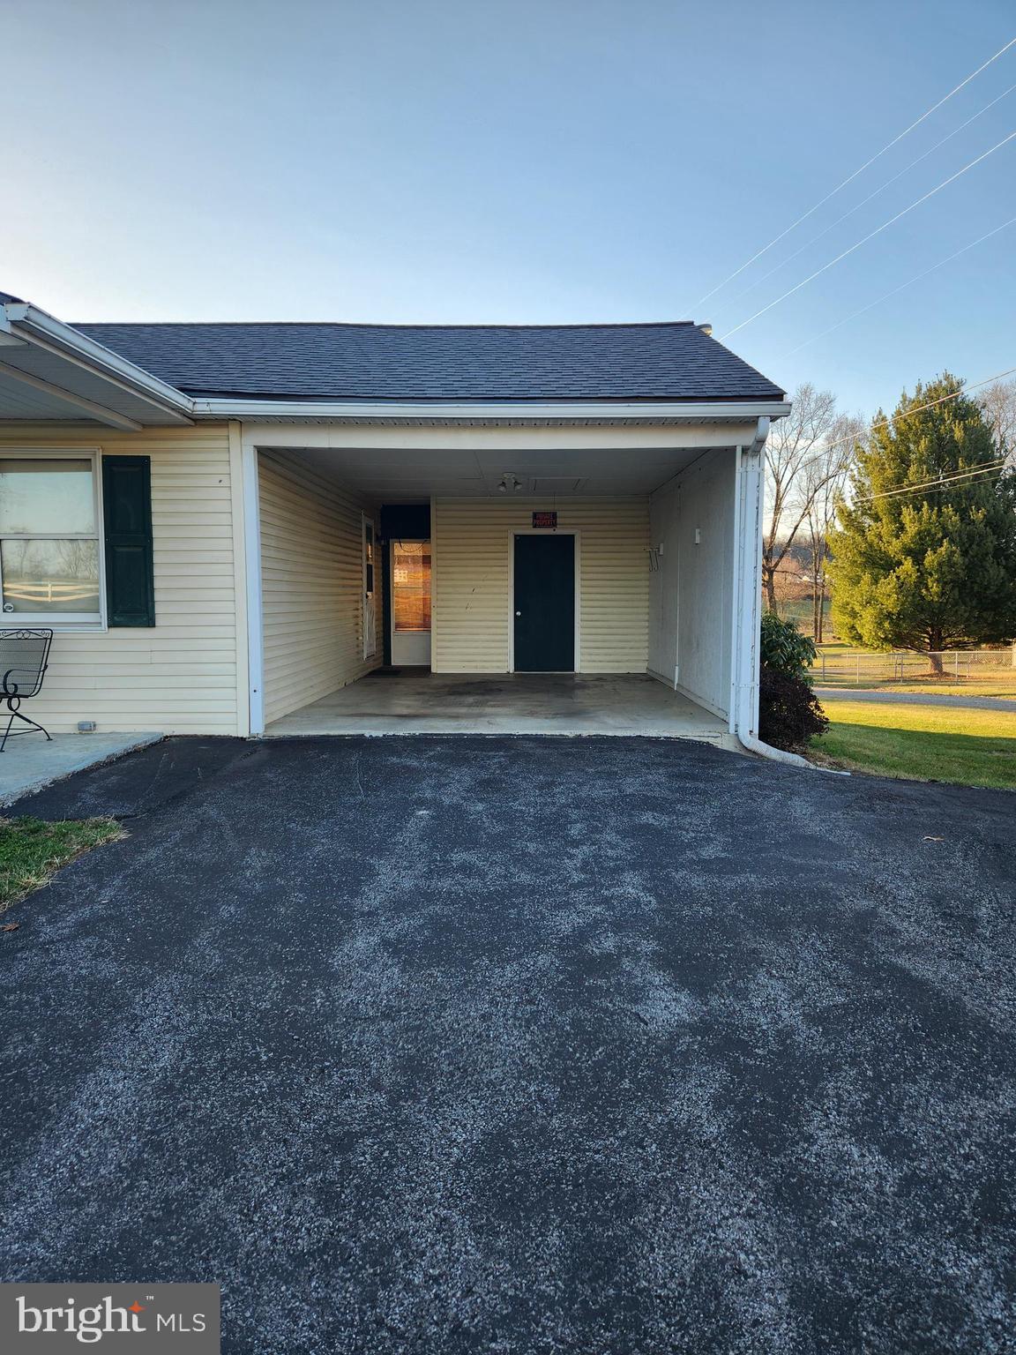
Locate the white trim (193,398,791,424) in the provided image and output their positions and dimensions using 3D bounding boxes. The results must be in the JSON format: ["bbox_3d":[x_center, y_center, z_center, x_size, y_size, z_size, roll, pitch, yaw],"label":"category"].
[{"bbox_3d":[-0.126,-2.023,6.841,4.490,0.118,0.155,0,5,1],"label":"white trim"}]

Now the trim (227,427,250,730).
[{"bbox_3d":[-2.174,-0.777,7.324,0.100,2.562,0.050,0,5,1],"label":"trim"}]

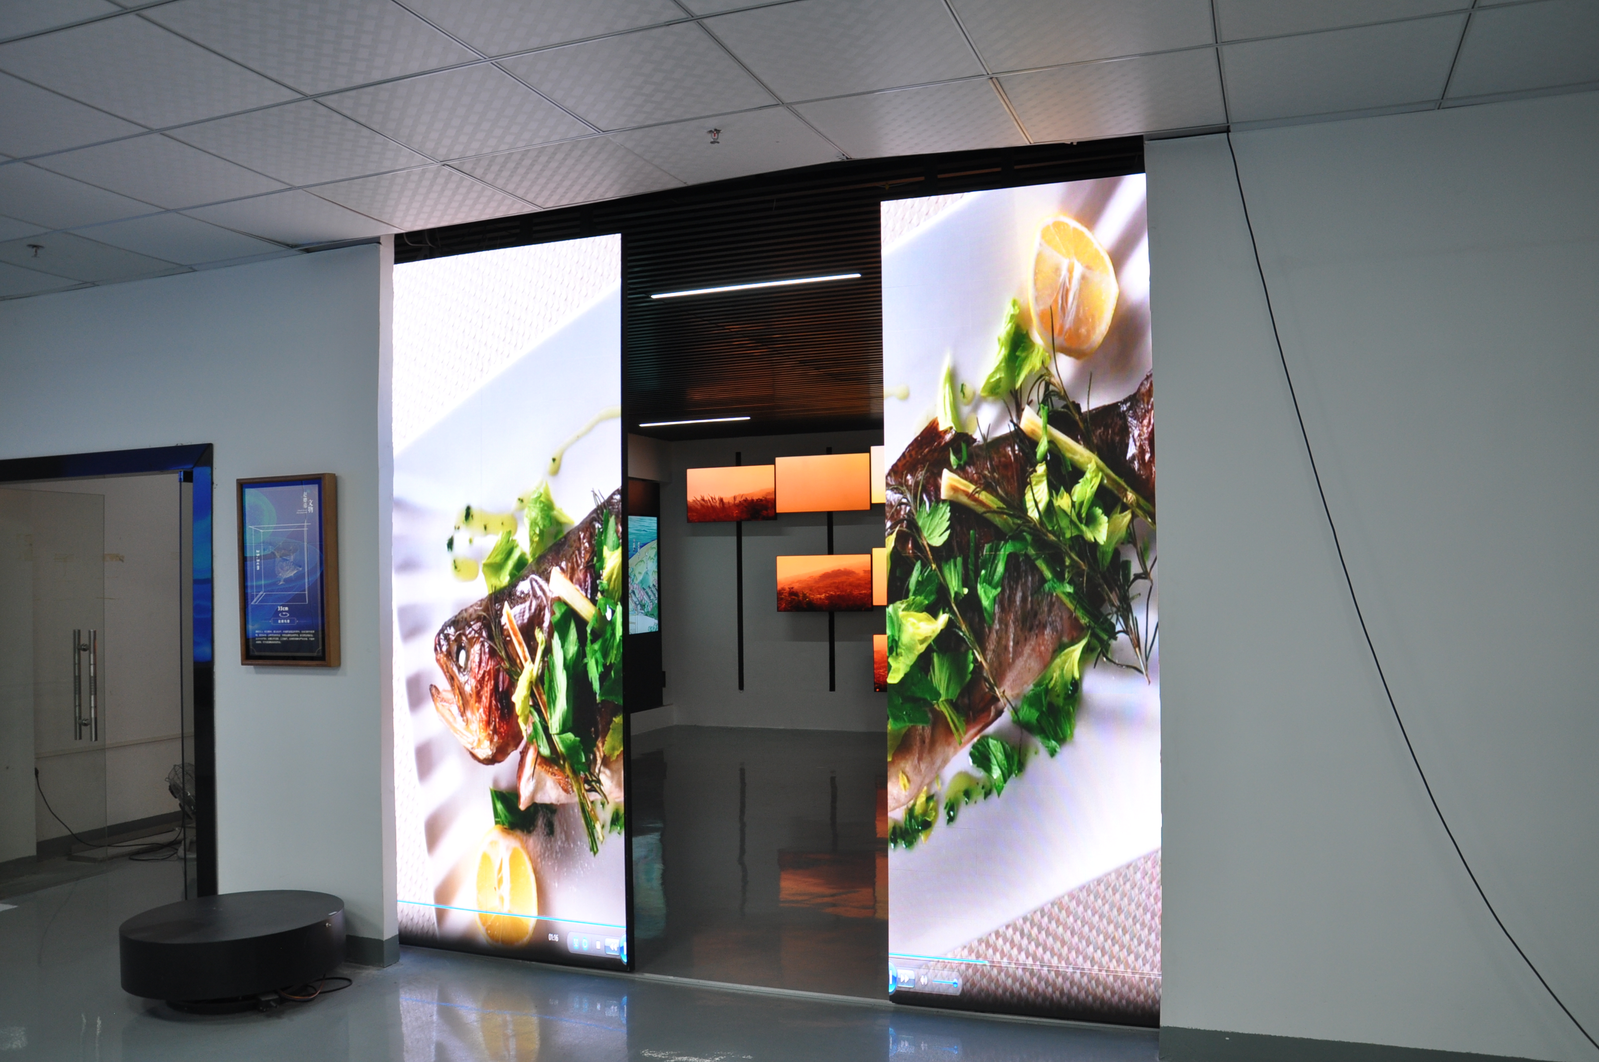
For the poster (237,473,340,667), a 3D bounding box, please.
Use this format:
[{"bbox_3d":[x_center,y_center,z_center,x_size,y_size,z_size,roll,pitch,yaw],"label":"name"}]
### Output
[{"bbox_3d":[-2.090,0.166,4.897,0.467,0.775,0.060,-1,-2,20],"label":"poster"}]

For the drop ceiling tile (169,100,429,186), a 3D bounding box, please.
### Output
[{"bbox_3d":[-1.530,-1.194,3.695,0.585,0.020,0.585,-1,-2,20],"label":"drop ceiling tile"}]

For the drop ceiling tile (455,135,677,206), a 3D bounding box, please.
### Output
[{"bbox_3d":[-0.787,-1.225,4.088,0.595,0.020,0.595,-1,-2,20],"label":"drop ceiling tile"}]

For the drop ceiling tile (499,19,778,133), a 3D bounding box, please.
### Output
[{"bbox_3d":[-0.425,-1.229,3.269,0.585,0.020,0.585,-1,-2,20],"label":"drop ceiling tile"}]

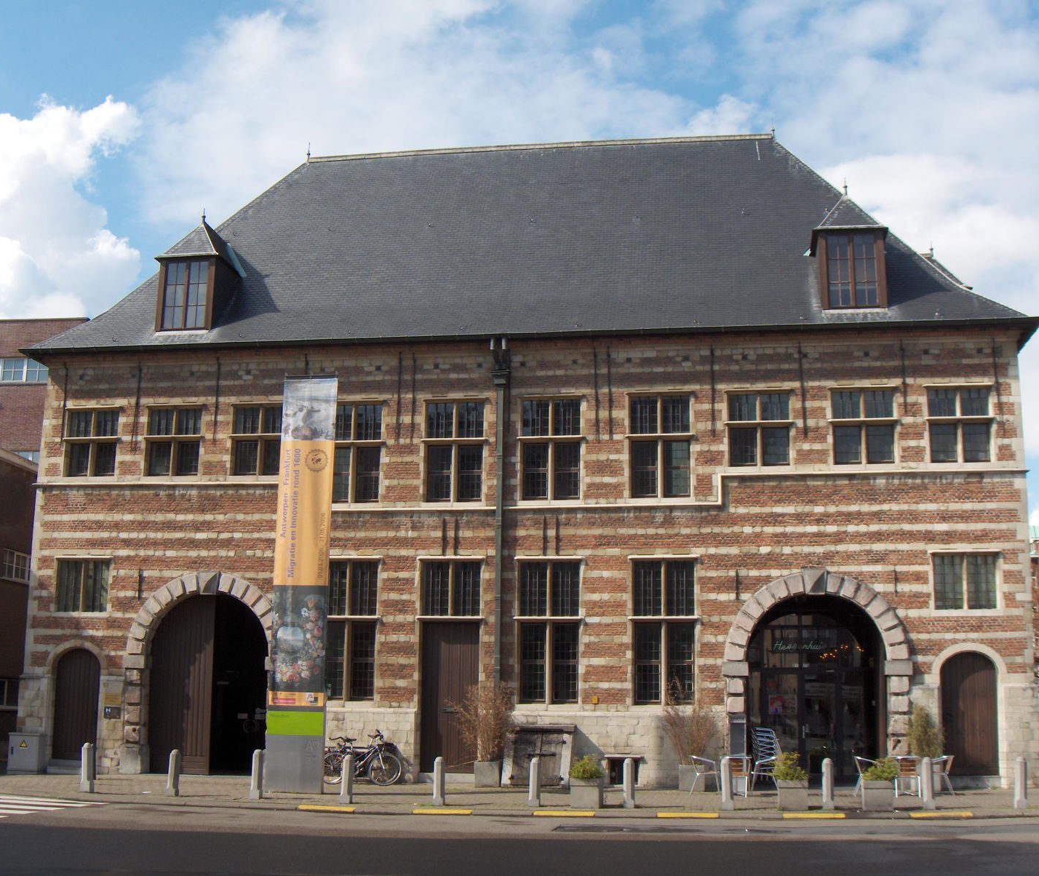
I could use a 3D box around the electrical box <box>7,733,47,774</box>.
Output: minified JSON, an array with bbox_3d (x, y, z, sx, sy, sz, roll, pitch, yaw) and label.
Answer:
[{"bbox_3d":[-10.191,6.533,27.150,0.690,0.860,0.320,-1,-11,9],"label":"electrical box"}]

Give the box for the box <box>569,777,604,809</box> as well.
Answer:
[{"bbox_3d":[1.148,6.042,22.400,0.530,0.510,0.530,-1,-11,10],"label":"box"}]

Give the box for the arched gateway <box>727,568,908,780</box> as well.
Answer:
[{"bbox_3d":[5.838,4.709,25.780,3.639,4.223,0.600,-1,-11,10],"label":"arched gateway"}]

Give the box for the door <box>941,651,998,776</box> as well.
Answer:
[{"bbox_3d":[8.546,5.219,24.904,1.010,2.320,0.100,-1,-11,9],"label":"door"}]

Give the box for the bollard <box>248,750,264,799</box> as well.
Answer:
[{"bbox_3d":[-4.652,5.939,23.200,0.190,0.860,0.190,-1,-11,10],"label":"bollard"}]

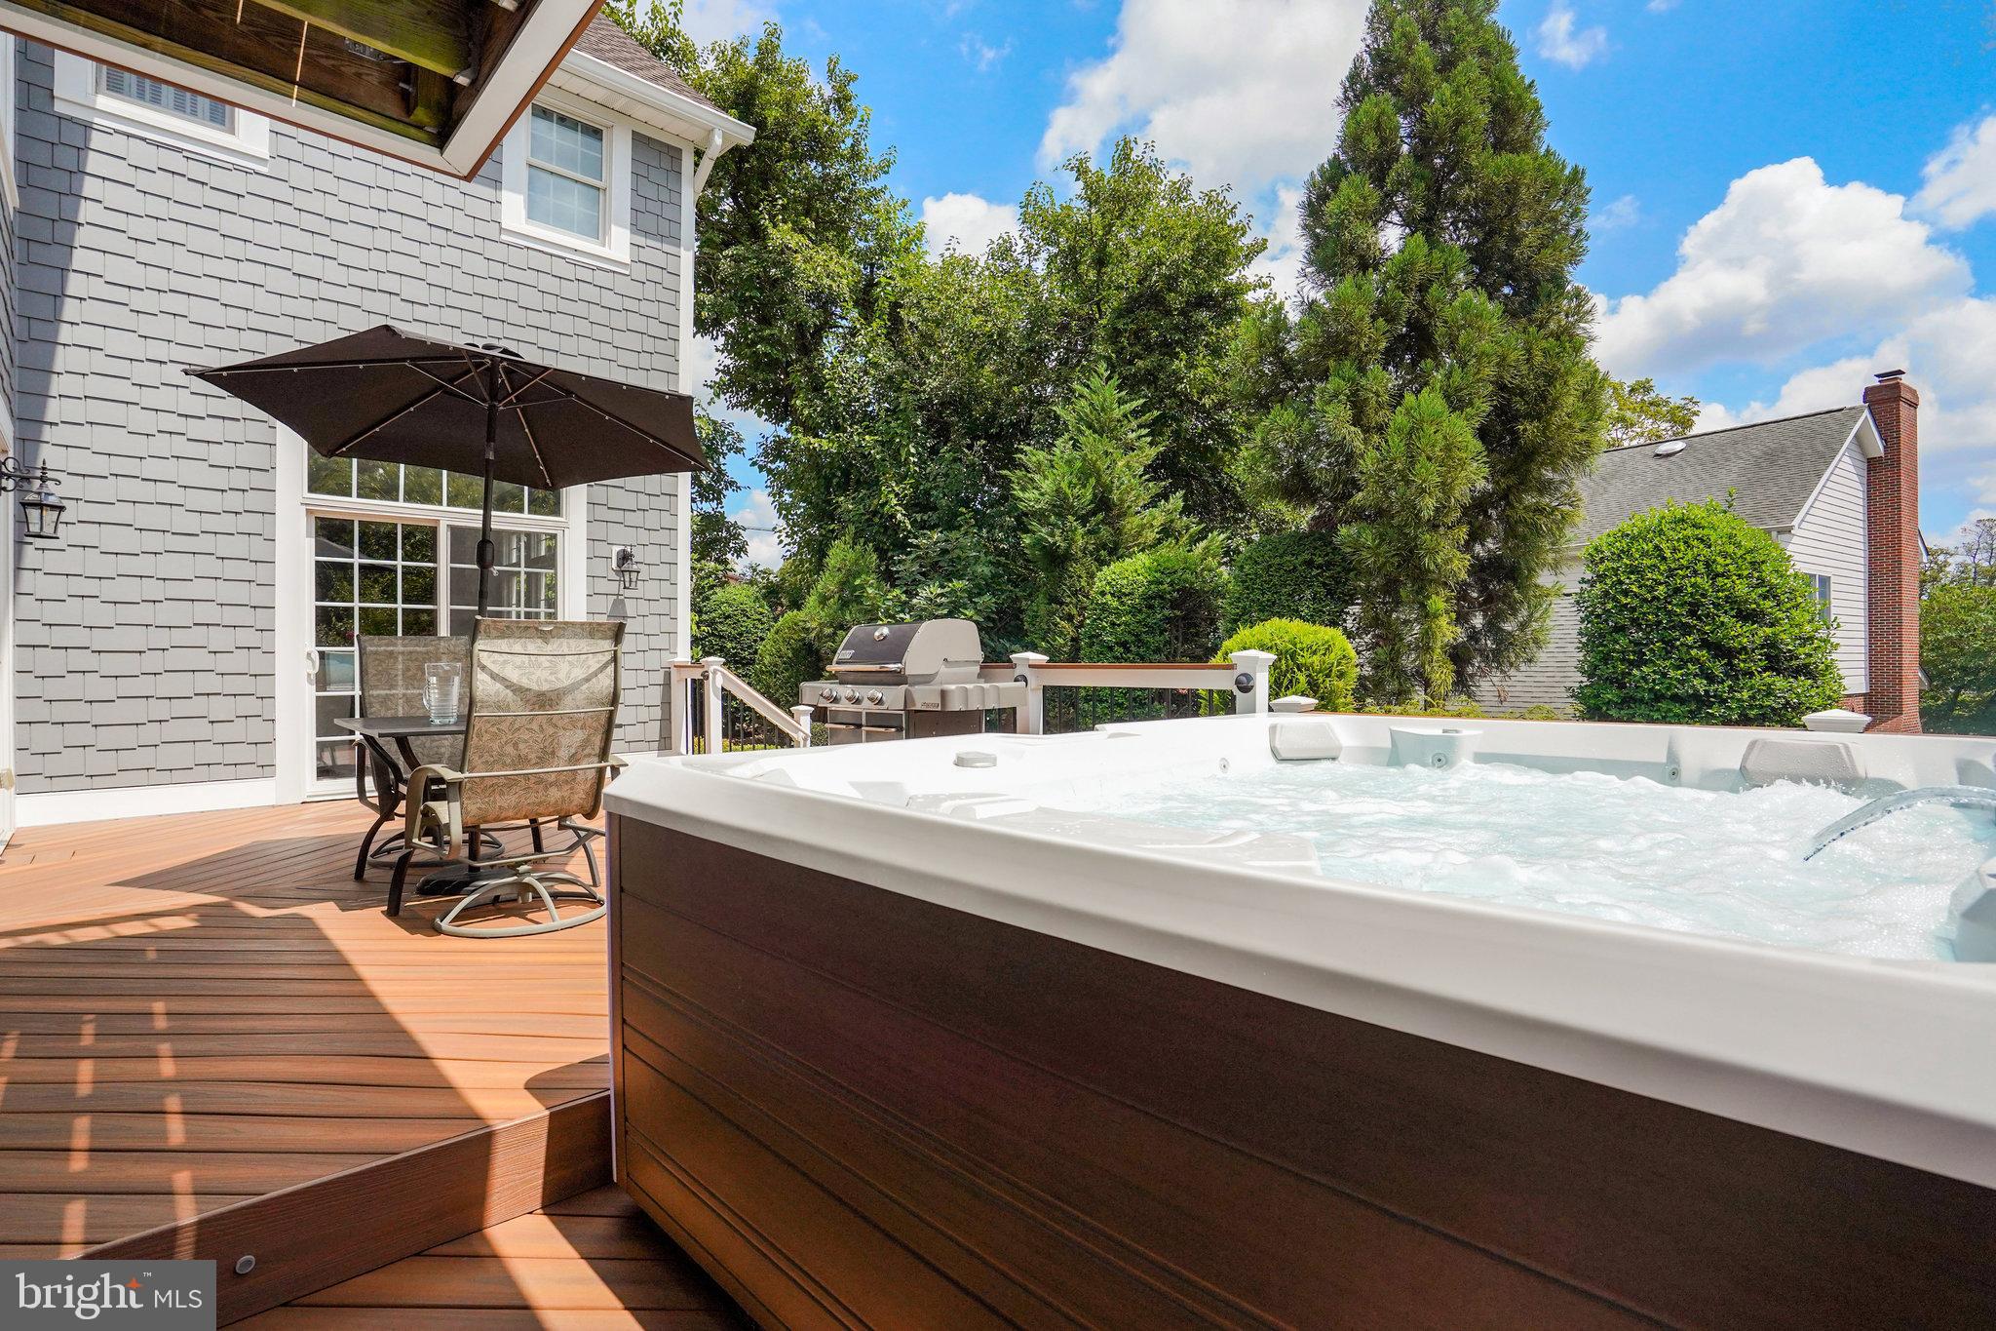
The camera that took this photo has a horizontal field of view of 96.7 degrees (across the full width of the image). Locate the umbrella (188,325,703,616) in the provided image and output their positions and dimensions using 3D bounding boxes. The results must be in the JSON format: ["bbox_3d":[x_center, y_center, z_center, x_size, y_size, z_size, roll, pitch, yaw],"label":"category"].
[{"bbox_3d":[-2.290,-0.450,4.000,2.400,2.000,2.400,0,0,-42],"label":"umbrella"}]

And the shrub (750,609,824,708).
[{"bbox_3d":[-2.699,0.371,11.500,1.150,2.160,1.150,0,0,-12],"label":"shrub"}]

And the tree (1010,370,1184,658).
[{"bbox_3d":[1.395,-1.363,12.500,2.500,5.630,2.500,0,0,0],"label":"tree"}]

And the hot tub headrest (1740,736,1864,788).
[{"bbox_3d":[2.021,0.241,2.230,0.080,0.130,0.250,0,0,-44],"label":"hot tub headrest"}]

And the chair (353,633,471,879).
[{"bbox_3d":[-2.880,0.400,4.570,0.670,1.120,0.740,0,0,-44],"label":"chair"}]

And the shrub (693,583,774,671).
[{"bbox_3d":[-4.023,0.108,13.500,1.300,2.680,1.300,0,0,-18],"label":"shrub"}]

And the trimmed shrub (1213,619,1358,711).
[{"bbox_3d":[2.823,0.501,8.800,1.500,1.900,1.500,0,0,0],"label":"trimmed shrub"}]

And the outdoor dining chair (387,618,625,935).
[{"bbox_3d":[-1.830,0.405,3.420,0.720,1.110,0.670,0,0,42],"label":"outdoor dining chair"}]

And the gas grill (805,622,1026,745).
[{"bbox_3d":[-0.470,0.360,4.800,0.660,1.200,1.280,0,0,-43],"label":"gas grill"}]

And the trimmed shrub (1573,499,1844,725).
[{"bbox_3d":[7.831,-0.180,9.800,2.500,3.260,2.500,0,0,38],"label":"trimmed shrub"}]

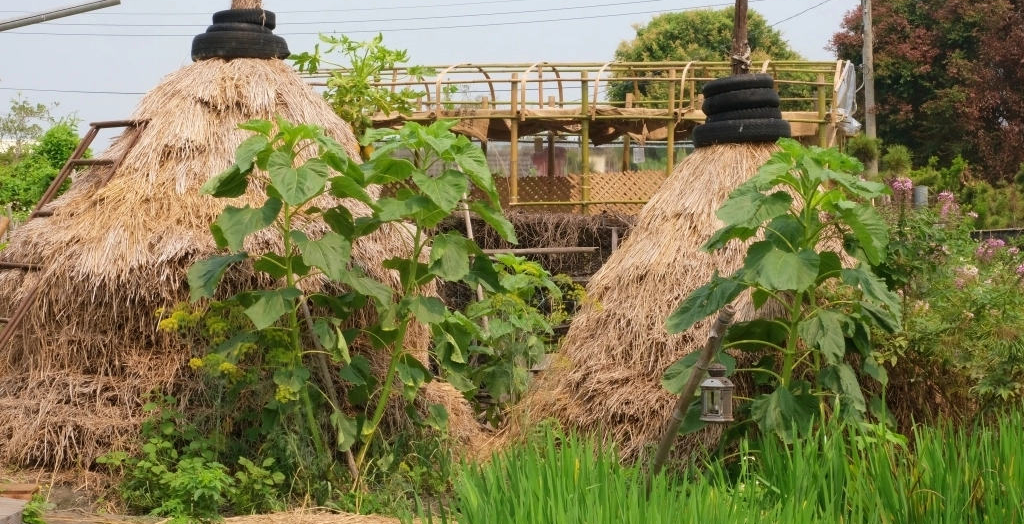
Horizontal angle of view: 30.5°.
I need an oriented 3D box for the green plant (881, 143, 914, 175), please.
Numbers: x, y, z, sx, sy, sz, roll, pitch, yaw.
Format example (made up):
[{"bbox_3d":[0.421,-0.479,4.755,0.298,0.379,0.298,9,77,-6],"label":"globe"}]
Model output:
[{"bbox_3d":[4.713,-1.256,23.000,0.390,0.390,0.390,0,3,0],"label":"green plant"}]

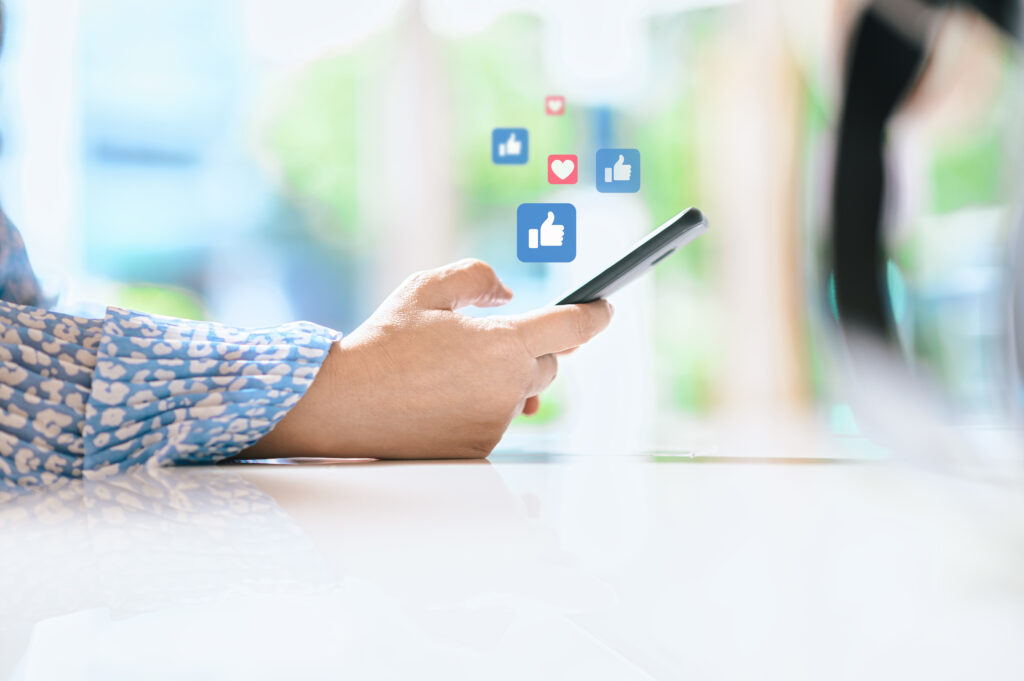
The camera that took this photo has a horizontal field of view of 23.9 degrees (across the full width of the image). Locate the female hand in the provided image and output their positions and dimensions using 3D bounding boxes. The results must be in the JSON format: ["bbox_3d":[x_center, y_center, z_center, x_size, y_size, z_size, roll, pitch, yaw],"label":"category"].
[{"bbox_3d":[-0.038,0.008,1.120,0.155,0.090,0.085,0,1,-18],"label":"female hand"}]

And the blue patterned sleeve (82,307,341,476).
[{"bbox_3d":[-0.141,0.022,1.135,0.121,0.075,0.083,0,3,0],"label":"blue patterned sleeve"}]

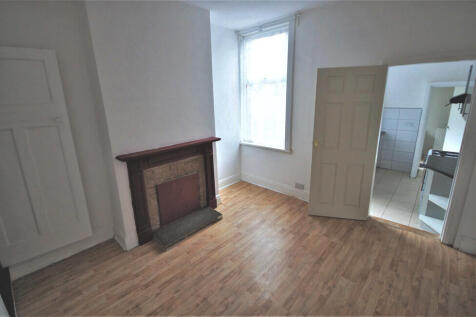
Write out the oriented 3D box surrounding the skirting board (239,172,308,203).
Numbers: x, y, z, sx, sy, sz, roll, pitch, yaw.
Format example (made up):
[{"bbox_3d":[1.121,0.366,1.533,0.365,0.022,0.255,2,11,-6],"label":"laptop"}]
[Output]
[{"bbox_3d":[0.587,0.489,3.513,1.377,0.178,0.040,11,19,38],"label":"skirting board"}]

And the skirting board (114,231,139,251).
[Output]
[{"bbox_3d":[-1.348,0.949,2.375,0.321,0.140,0.137,11,19,38],"label":"skirting board"}]

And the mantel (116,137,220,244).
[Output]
[{"bbox_3d":[-0.766,0.361,2.591,1.283,1.080,0.190,-14,20,-38],"label":"mantel"}]

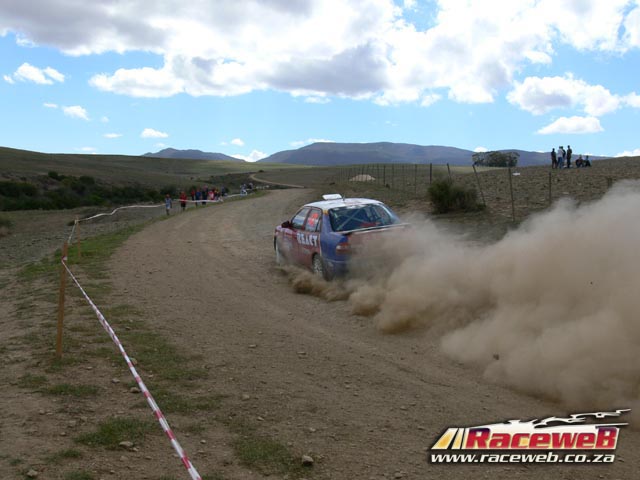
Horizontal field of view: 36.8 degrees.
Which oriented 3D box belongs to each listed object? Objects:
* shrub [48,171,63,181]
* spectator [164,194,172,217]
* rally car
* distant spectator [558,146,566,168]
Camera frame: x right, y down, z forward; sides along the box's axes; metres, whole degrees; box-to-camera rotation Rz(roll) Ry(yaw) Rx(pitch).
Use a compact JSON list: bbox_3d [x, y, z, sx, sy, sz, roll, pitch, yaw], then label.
[{"bbox_3d":[-38.517,-9.393,140.000,2.000,1.450,1.900,-1,5,0],"label":"shrub"},{"bbox_3d":[-11.346,-2.584,72.000,0.500,1.650,0.360,-2,5,-21],"label":"spectator"},{"bbox_3d":[0.350,-0.120,19.900,1.720,1.450,4.300,-6,7,-19],"label":"rally car"},{"bbox_3d":[18.918,-6.436,75.000,0.520,1.720,0.380,2,5,30],"label":"distant spectator"}]

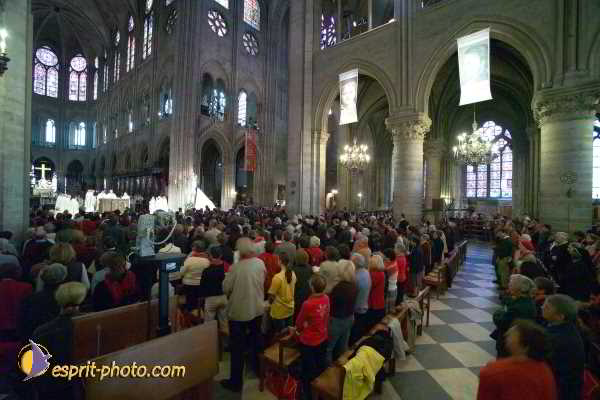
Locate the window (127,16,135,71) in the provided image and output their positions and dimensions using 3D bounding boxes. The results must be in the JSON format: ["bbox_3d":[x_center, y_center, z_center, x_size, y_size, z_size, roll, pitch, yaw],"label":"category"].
[{"bbox_3d":[-23.300,-21.400,34.300,2.600,7.000,0.300,1,0,38],"label":"window"}]

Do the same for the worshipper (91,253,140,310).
[{"bbox_3d":[-2.223,1.389,3.000,0.500,1.530,0.360,1,0,-44],"label":"worshipper"}]

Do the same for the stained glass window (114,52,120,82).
[{"bbox_3d":[-28.470,-20.670,39.000,2.800,4.500,0.300,1,0,38],"label":"stained glass window"}]

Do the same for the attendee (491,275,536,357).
[{"bbox_3d":[2.010,1.480,2.350,0.340,1.600,0.480,1,0,39],"label":"attendee"}]

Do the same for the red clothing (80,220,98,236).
[{"bbox_3d":[-7.070,1.000,8.400,0.300,0.620,0.500,1,0,39],"label":"red clothing"}]

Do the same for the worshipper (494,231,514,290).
[{"bbox_3d":[5.406,1.538,6.652,0.350,1.560,0.500,1,0,36],"label":"worshipper"}]

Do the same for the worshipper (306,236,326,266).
[{"bbox_3d":[0.278,1.478,4.752,0.340,1.570,0.470,1,0,43],"label":"worshipper"}]

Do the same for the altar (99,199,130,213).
[{"bbox_3d":[-14.300,0.450,19.300,1.100,1.050,1.900,1,0,39],"label":"altar"}]

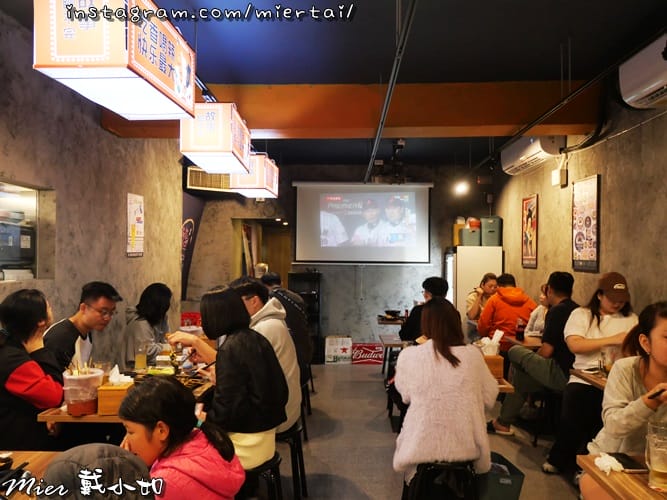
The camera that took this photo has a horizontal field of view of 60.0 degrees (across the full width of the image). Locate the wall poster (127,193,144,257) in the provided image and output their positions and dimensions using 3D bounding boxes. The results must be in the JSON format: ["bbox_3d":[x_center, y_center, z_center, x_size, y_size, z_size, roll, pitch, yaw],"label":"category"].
[{"bbox_3d":[-1.795,-0.217,5.253,0.020,0.570,0.400,0,0,2],"label":"wall poster"}]

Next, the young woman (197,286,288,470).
[{"bbox_3d":[-0.524,0.806,2.759,0.570,1.270,0.450,0,0,16],"label":"young woman"}]

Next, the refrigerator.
[{"bbox_3d":[1.490,0.680,6.220,0.540,1.440,0.680,0,0,2],"label":"refrigerator"}]

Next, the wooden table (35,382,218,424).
[{"bbox_3d":[-0.913,1.068,2.968,0.600,0.750,1.120,0,0,2],"label":"wooden table"}]

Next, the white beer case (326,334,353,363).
[{"bbox_3d":[0.070,1.283,7.486,0.340,0.345,0.250,0,0,2],"label":"white beer case"}]

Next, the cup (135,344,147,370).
[{"bbox_3d":[-1.040,0.578,3.120,0.063,0.130,0.063,0,0,0],"label":"cup"}]

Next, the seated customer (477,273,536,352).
[{"bbox_3d":[1.450,0.800,5.080,0.530,1.190,0.750,0,0,-20],"label":"seated customer"}]

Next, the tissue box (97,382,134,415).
[{"bbox_3d":[-0.884,0.602,2.360,0.125,0.102,0.115,0,0,-2],"label":"tissue box"}]

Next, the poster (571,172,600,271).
[{"bbox_3d":[2.066,-0.195,4.723,0.030,0.760,0.500,0,0,2],"label":"poster"}]

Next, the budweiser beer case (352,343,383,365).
[{"bbox_3d":[0.452,1.226,6.920,0.430,0.252,0.270,0,0,2],"label":"budweiser beer case"}]

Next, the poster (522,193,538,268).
[{"bbox_3d":[2.106,-0.184,6.164,0.030,0.760,0.490,0,0,2],"label":"poster"}]

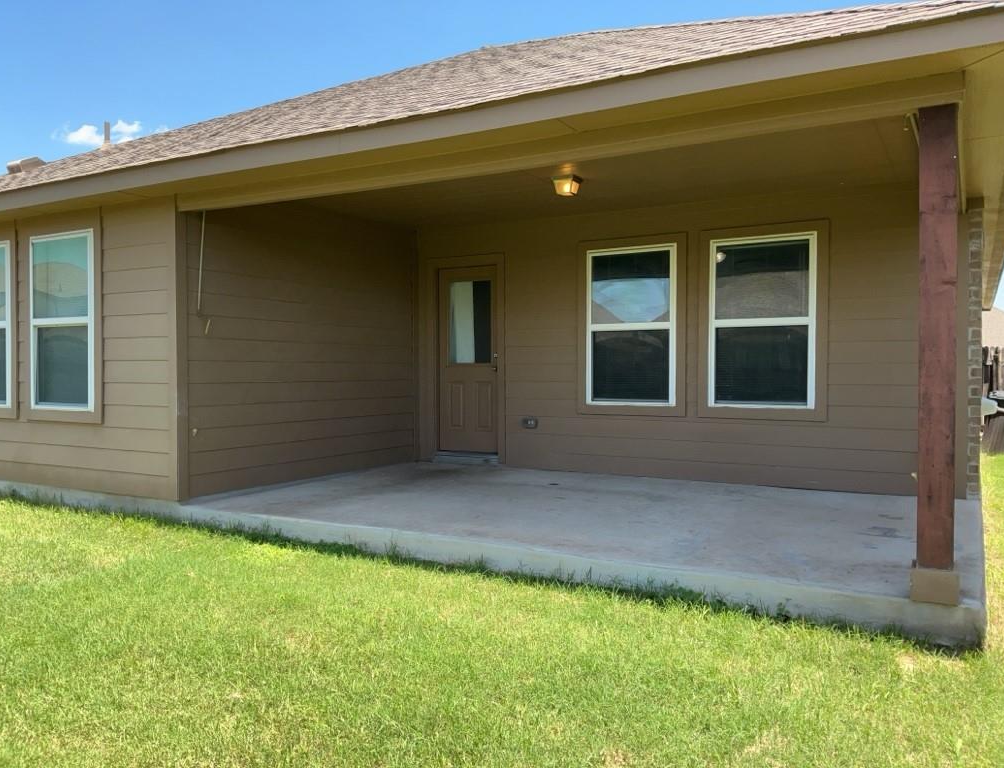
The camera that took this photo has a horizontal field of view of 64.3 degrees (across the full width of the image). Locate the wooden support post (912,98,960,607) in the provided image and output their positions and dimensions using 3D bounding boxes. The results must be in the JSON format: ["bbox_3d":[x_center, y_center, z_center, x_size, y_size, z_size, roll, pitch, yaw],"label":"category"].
[{"bbox_3d":[1.928,-0.126,3.531,0.181,2.157,0.179,1,1,30],"label":"wooden support post"}]

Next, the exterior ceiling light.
[{"bbox_3d":[0.506,-1.538,6.285,0.205,0.133,0.205,1,1,30],"label":"exterior ceiling light"}]

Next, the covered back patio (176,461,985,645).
[{"bbox_3d":[0.592,0.983,6.093,5.265,0.163,3.211,1,1,30],"label":"covered back patio"}]

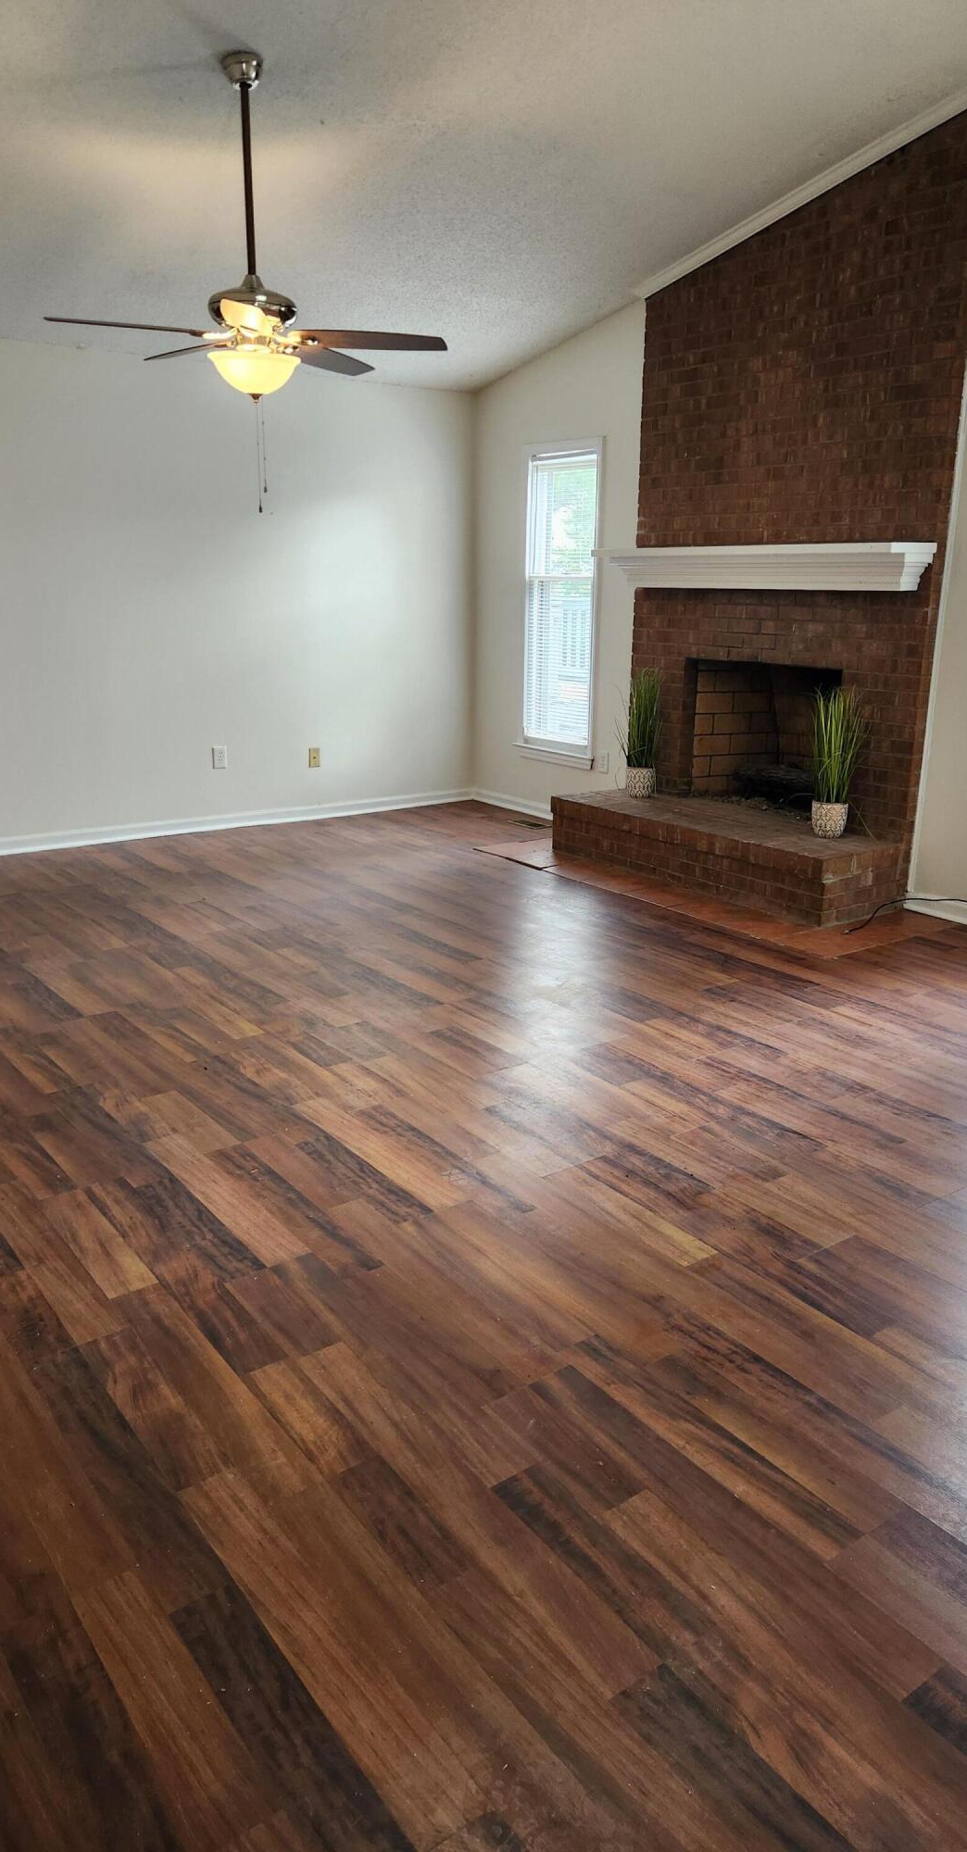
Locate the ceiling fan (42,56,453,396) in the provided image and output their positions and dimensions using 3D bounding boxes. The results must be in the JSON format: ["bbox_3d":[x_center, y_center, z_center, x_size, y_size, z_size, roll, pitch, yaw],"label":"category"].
[{"bbox_3d":[-0.756,-2.243,3.970,1.300,1.020,1.300,-10,19,-34],"label":"ceiling fan"}]

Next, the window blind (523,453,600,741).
[{"bbox_3d":[0.437,-1.880,7.088,0.045,1.600,0.620,-10,19,-34],"label":"window blind"}]

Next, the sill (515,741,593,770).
[{"bbox_3d":[0.411,-1.003,7.266,0.090,0.075,0.765,-10,19,-34],"label":"sill"}]

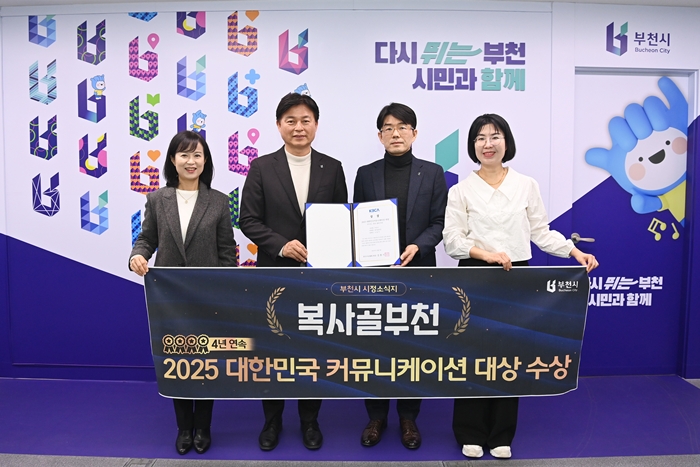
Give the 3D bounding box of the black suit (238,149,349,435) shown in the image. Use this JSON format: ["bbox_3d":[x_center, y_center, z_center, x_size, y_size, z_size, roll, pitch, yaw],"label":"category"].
[{"bbox_3d":[-0.296,0.268,2.400,0.528,1.433,0.406,0,3,-4],"label":"black suit"}]

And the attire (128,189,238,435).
[{"bbox_3d":[-0.801,0.358,2.344,0.467,1.229,0.376,0,3,-11],"label":"attire"}]

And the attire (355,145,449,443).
[{"bbox_3d":[0.256,0.284,2.411,0.487,1.427,0.386,1,3,3],"label":"attire"}]

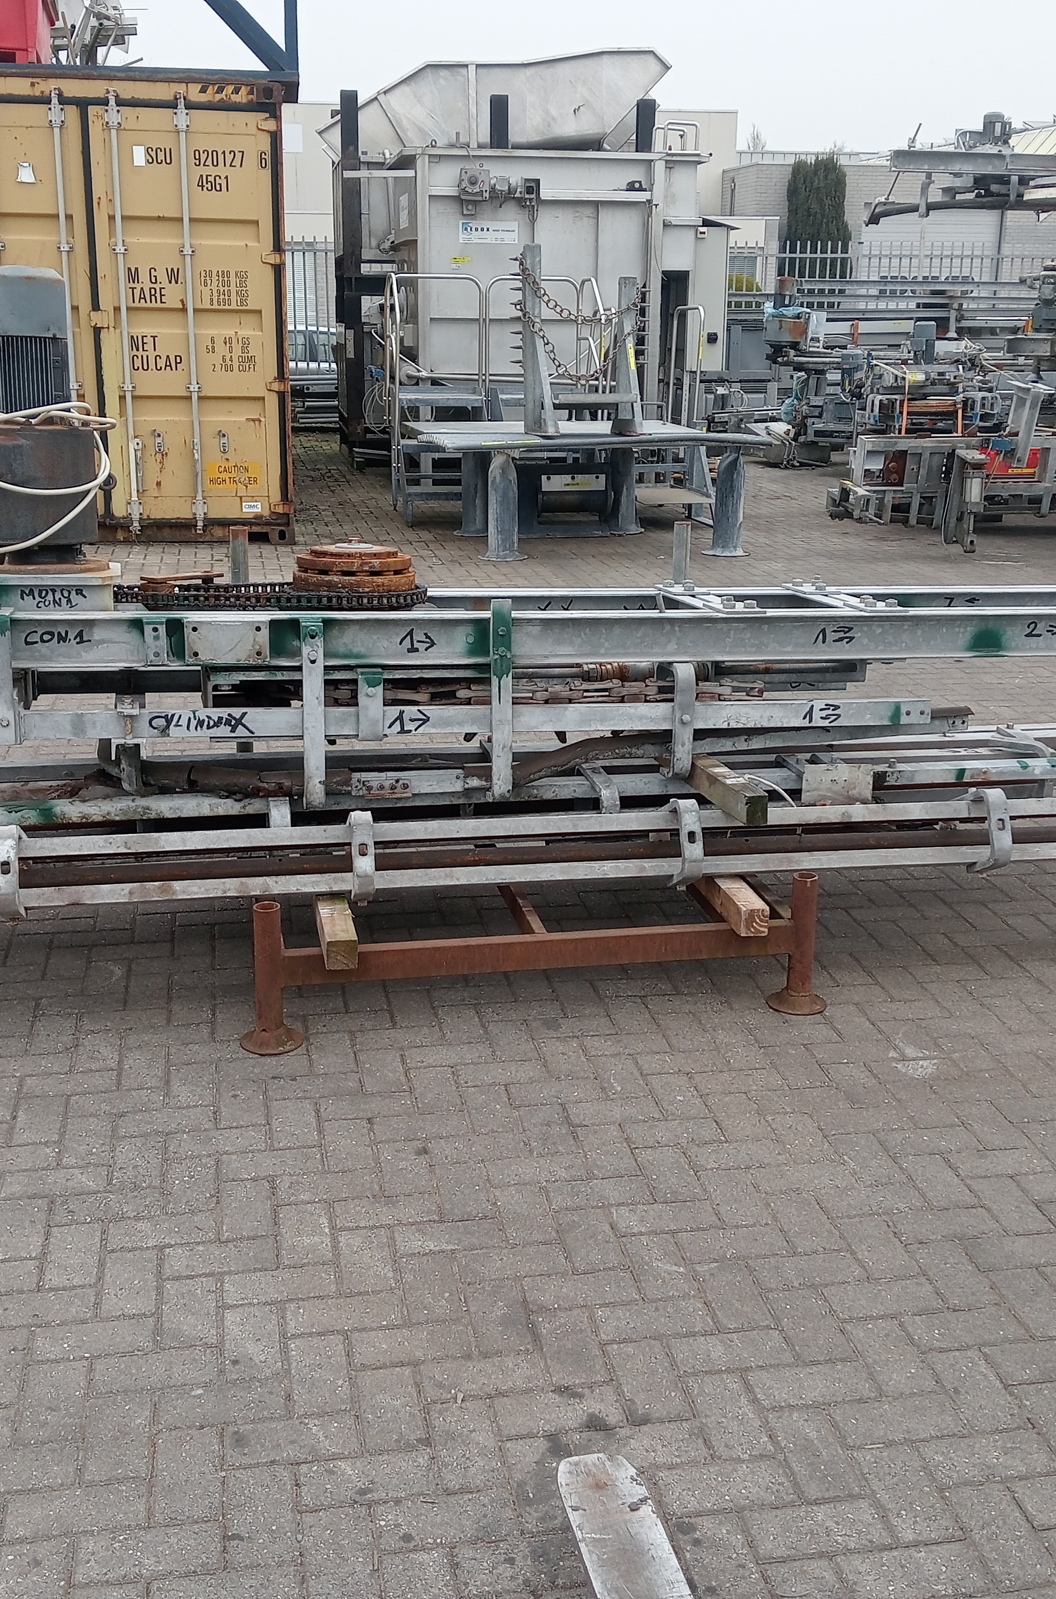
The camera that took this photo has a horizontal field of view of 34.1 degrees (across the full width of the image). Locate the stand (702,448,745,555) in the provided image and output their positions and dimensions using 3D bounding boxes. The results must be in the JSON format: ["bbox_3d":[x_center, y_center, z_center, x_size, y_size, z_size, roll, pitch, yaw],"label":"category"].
[{"bbox_3d":[1.331,-1.968,11.402,0.300,0.676,0.300,-2,17,-8],"label":"stand"}]

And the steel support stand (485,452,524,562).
[{"bbox_3d":[-0.153,-1.899,11.101,0.300,0.683,0.300,-2,17,-8],"label":"steel support stand"}]

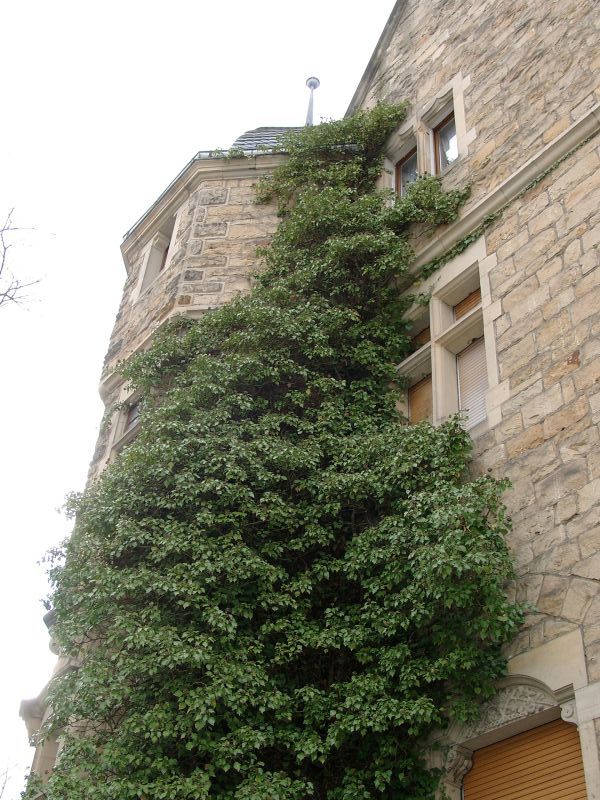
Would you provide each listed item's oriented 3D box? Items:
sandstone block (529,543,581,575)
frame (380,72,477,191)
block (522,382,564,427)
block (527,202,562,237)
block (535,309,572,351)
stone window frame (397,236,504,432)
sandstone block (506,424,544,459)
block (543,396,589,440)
[{"bbox_3d":[1.917,1.227,7.575,0.190,0.254,0.469,29,-47,-26],"label":"sandstone block"},{"bbox_3d":[1.499,-2.887,12.485,0.260,1.654,1.723,29,-47,-26],"label":"frame"},{"bbox_3d":[2.038,0.087,8.494,0.190,0.221,0.426,29,-47,-26],"label":"block"},{"bbox_3d":[2.338,-1.632,9.673,0.190,0.210,0.390,29,-47,-26],"label":"block"},{"bbox_3d":[2.214,-0.565,8.831,0.190,0.228,0.366,29,-47,-26],"label":"block"},{"bbox_3d":[1.411,-0.299,10.113,0.300,2.449,1.675,29,-47,-26],"label":"stone window frame"},{"bbox_3d":[1.894,0.377,8.459,0.190,0.172,0.384,29,-47,-26],"label":"sandstone block"},{"bbox_3d":[2.149,0.175,8.210,0.190,0.196,0.445,29,-47,-26],"label":"block"}]

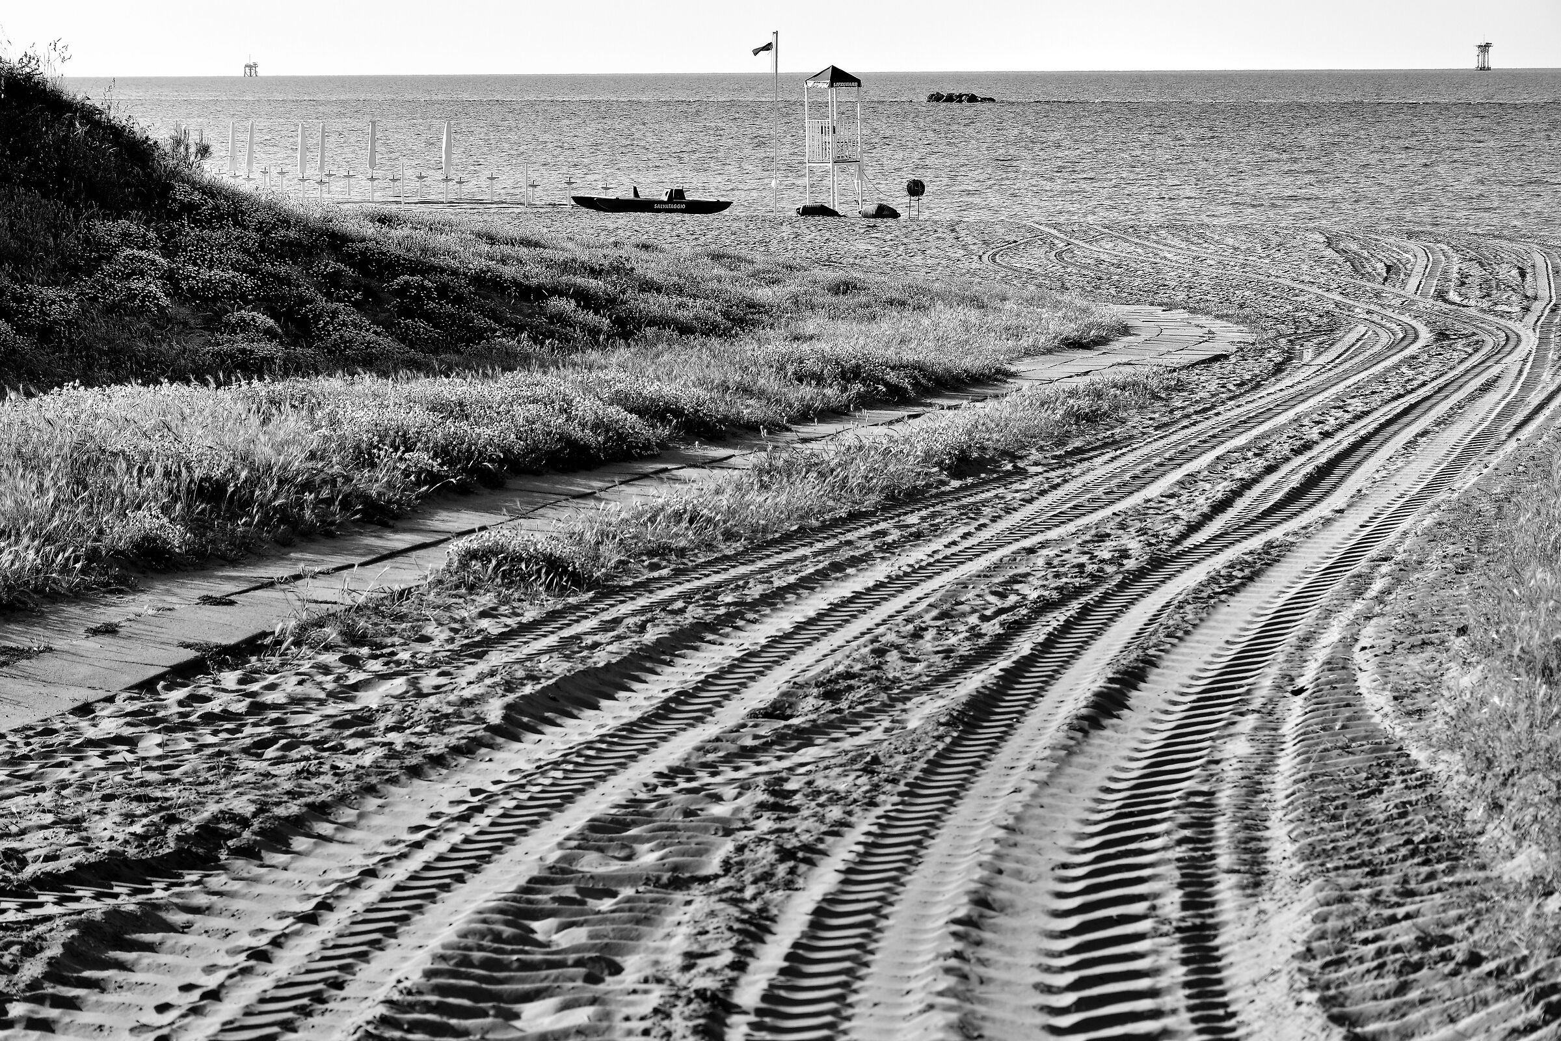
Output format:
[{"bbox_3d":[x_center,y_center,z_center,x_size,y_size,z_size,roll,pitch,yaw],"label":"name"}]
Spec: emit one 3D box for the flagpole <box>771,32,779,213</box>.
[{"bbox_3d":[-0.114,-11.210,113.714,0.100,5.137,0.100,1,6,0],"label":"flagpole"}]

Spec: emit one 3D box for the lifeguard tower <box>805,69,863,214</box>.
[{"bbox_3d":[1.523,-10.872,114.771,1.150,4.115,1.150,-6,8,-41],"label":"lifeguard tower"}]

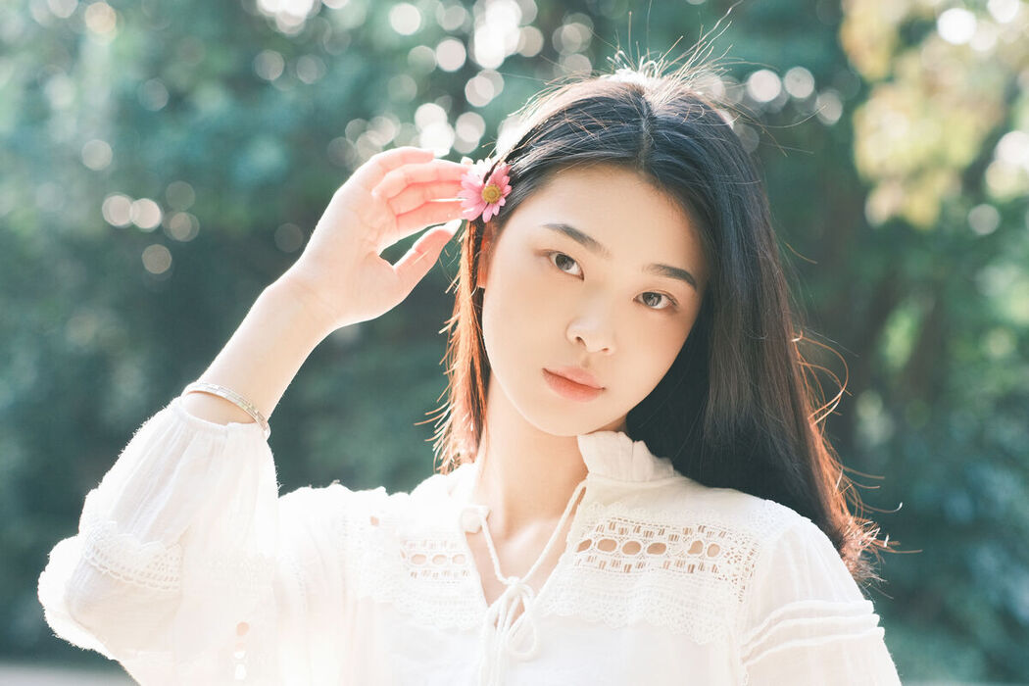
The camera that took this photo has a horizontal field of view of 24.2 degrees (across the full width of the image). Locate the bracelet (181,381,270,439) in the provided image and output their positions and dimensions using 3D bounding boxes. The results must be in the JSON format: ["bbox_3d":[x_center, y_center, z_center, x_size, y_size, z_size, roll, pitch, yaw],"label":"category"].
[{"bbox_3d":[-0.176,0.046,1.450,0.059,0.007,0.057,25,-35,0],"label":"bracelet"}]

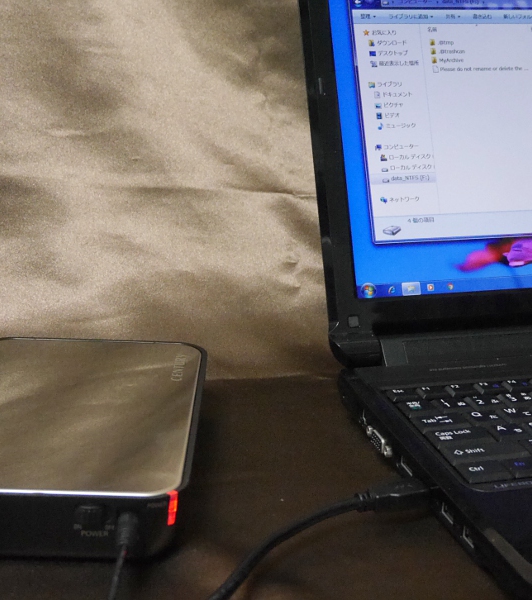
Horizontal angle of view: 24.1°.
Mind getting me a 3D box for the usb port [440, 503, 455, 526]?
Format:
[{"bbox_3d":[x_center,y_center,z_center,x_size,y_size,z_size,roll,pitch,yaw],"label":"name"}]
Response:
[{"bbox_3d":[0.087,0.098,0.574,0.007,0.005,0.013,-4,19,-14],"label":"usb port"}]

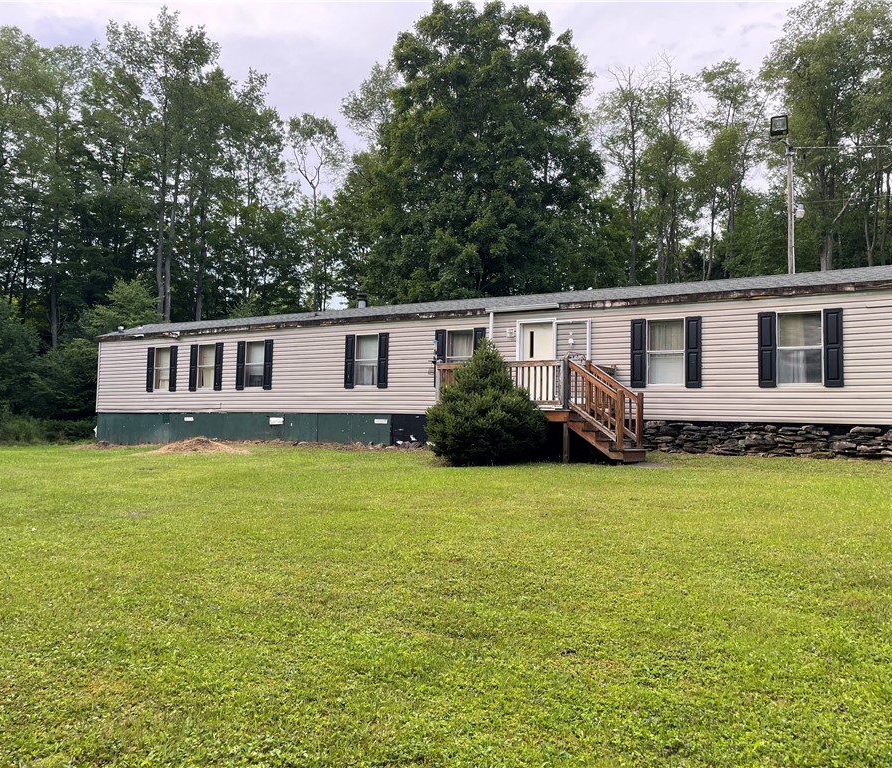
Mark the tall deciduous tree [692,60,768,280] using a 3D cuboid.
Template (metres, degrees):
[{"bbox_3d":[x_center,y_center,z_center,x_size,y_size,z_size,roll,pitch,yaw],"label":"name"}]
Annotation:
[{"bbox_3d":[14.152,-7.297,38.405,3.795,18.075,3.795,-1,-3,33],"label":"tall deciduous tree"}]

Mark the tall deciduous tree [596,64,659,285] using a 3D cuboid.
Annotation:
[{"bbox_3d":[9.405,-7.180,38.397,3.195,17.689,3.195,-1,-3,33],"label":"tall deciduous tree"}]

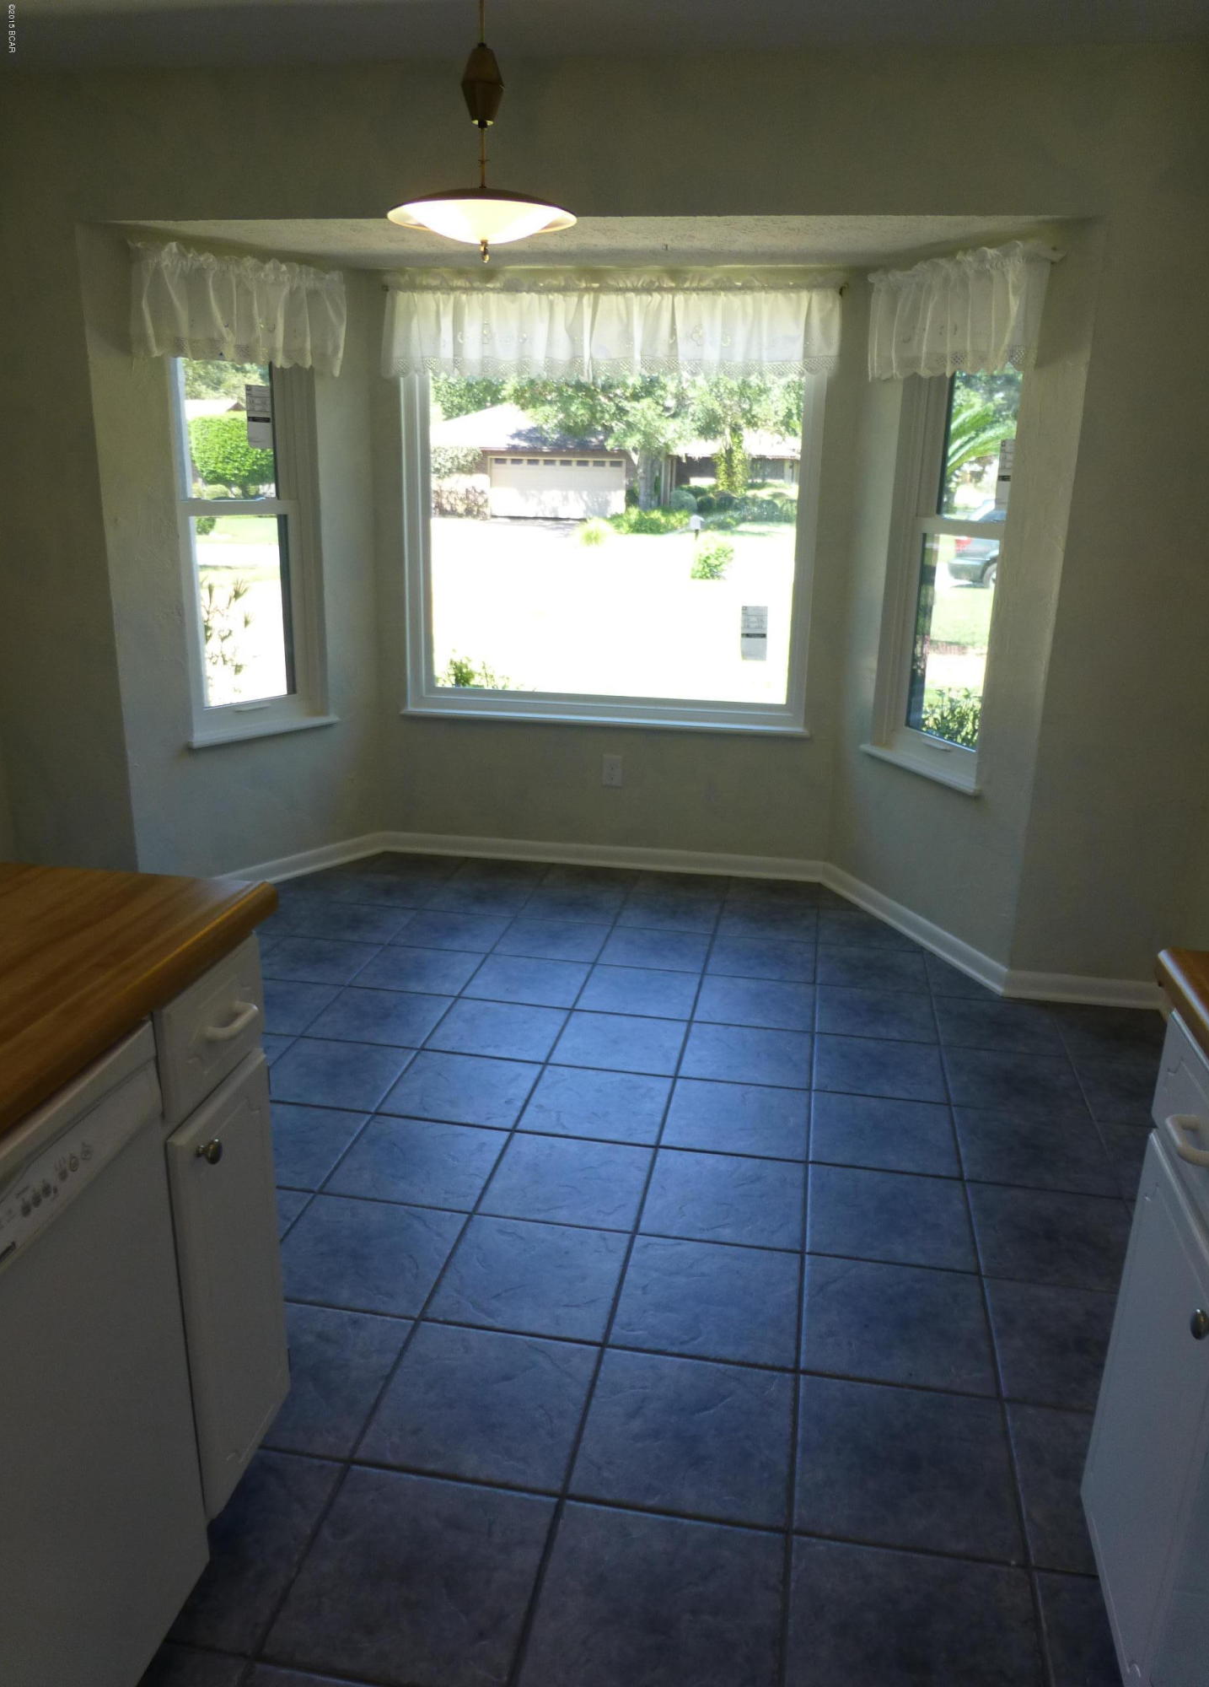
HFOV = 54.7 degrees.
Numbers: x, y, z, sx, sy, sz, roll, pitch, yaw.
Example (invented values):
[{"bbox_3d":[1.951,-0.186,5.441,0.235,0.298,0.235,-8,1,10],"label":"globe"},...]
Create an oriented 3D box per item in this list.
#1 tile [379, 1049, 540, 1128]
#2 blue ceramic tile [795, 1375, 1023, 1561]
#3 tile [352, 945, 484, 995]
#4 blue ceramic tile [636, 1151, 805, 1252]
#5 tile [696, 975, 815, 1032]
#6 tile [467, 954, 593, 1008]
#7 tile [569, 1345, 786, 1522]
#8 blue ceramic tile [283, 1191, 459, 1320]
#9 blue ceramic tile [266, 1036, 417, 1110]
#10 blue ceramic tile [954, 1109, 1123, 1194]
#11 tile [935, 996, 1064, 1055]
[{"bbox_3d":[-0.343,0.604,2.868,0.319,0.010,0.319,4,17,10],"label":"tile"},{"bbox_3d":[0.462,0.956,1.800,0.324,0.010,0.324,4,17,10],"label":"blue ceramic tile"},{"bbox_3d":[-0.557,0.390,3.548,0.319,0.010,0.319,4,17,10],"label":"tile"},{"bbox_3d":[0.256,0.747,2.466,0.324,0.010,0.324,4,17,10],"label":"blue ceramic tile"},{"bbox_3d":[0.435,0.460,3.357,0.314,0.010,0.314,4,18,10],"label":"tile"},{"bbox_3d":[-0.226,0.412,3.482,0.314,0.010,0.314,4,18,10],"label":"tile"},{"bbox_3d":[0.133,0.927,1.839,0.314,0.010,0.314,4,18,10],"label":"tile"},{"bbox_3d":[-0.460,0.791,2.254,0.319,0.010,0.319,4,17,10],"label":"blue ceramic tile"},{"bbox_3d":[-0.674,0.578,2.927,0.314,0.010,0.314,4,18,10],"label":"blue ceramic tile"},{"bbox_3d":[0.972,0.701,2.660,0.327,0.011,0.327,4,17,10],"label":"blue ceramic tile"},{"bbox_3d":[1.086,0.506,3.238,0.314,0.010,0.314,4,18,10],"label":"tile"}]

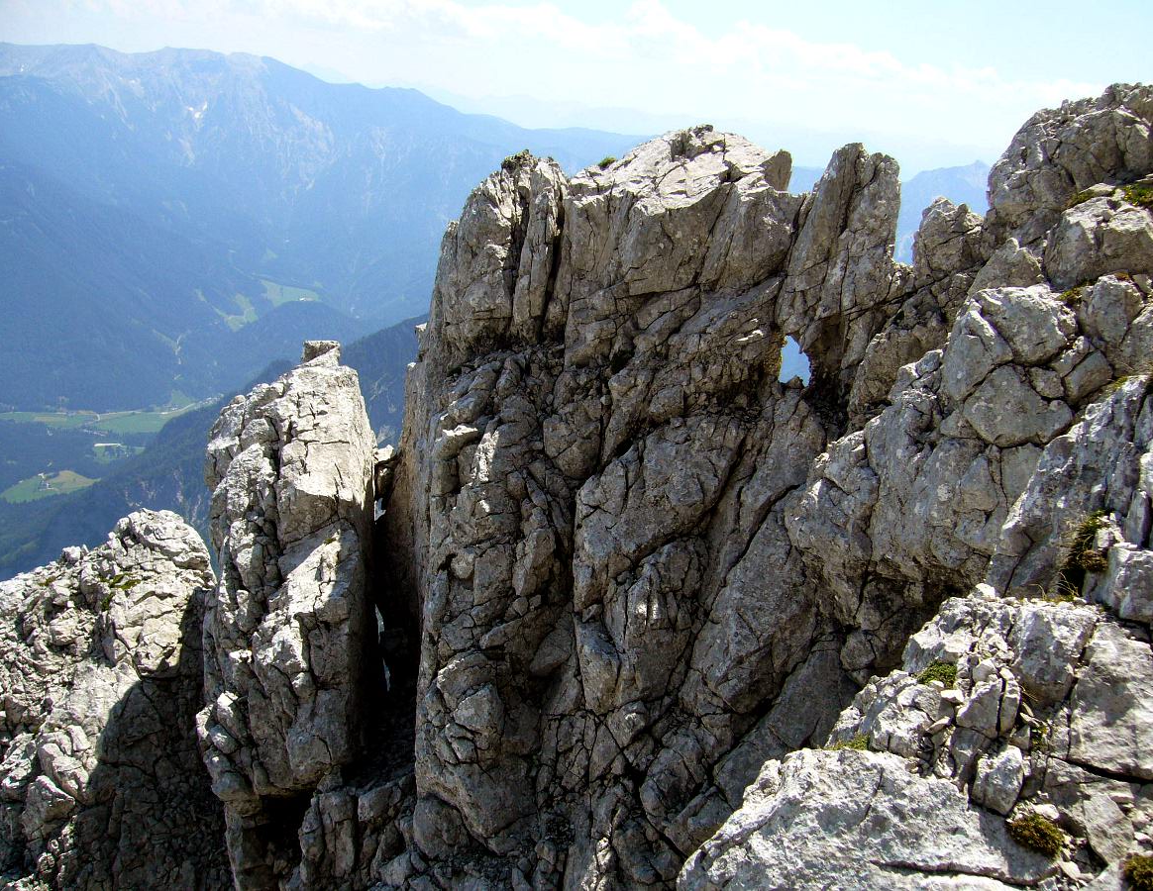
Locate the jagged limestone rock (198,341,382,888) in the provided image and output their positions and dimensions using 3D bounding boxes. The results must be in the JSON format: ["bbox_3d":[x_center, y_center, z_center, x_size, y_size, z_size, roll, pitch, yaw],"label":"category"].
[{"bbox_3d":[-2.464,1.388,10.391,1.450,4.503,1.900,-4,15,-14],"label":"jagged limestone rock"}]

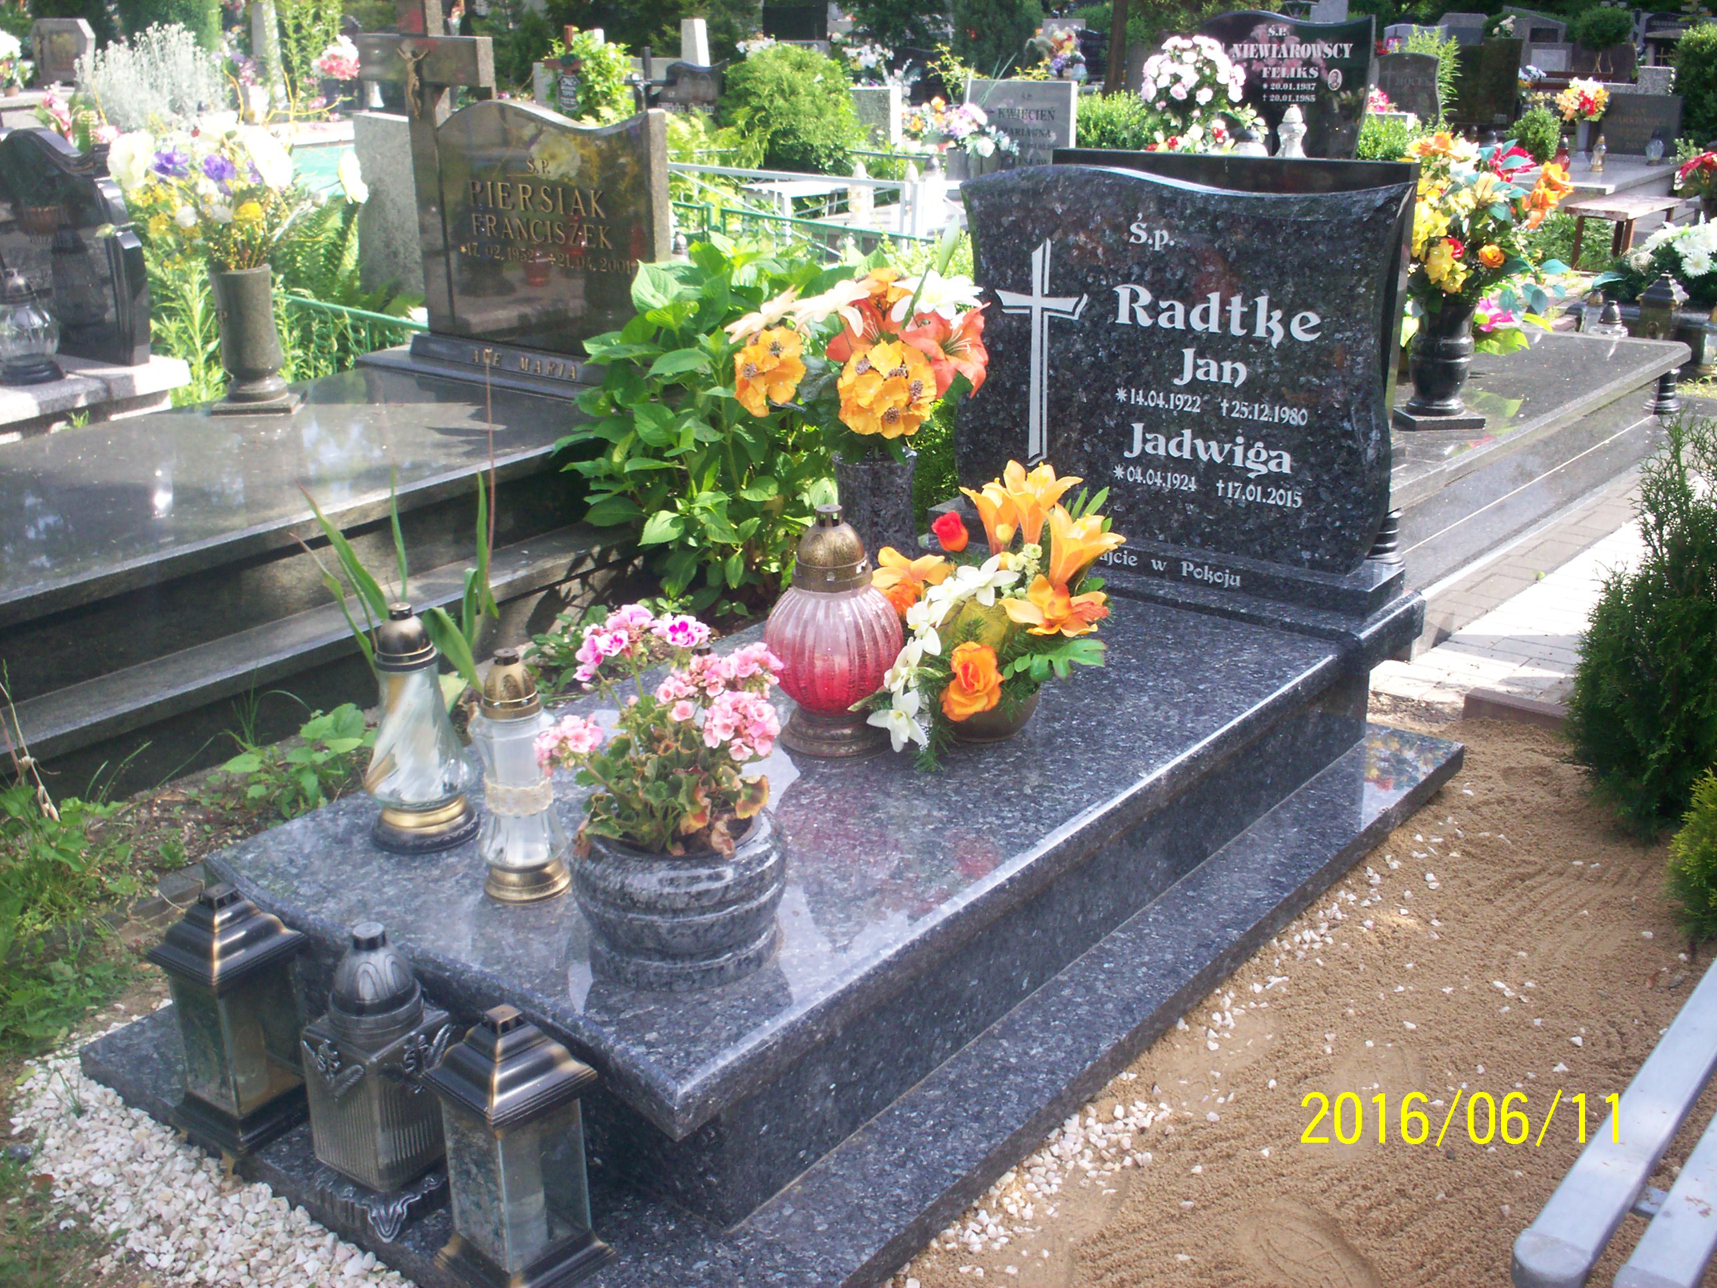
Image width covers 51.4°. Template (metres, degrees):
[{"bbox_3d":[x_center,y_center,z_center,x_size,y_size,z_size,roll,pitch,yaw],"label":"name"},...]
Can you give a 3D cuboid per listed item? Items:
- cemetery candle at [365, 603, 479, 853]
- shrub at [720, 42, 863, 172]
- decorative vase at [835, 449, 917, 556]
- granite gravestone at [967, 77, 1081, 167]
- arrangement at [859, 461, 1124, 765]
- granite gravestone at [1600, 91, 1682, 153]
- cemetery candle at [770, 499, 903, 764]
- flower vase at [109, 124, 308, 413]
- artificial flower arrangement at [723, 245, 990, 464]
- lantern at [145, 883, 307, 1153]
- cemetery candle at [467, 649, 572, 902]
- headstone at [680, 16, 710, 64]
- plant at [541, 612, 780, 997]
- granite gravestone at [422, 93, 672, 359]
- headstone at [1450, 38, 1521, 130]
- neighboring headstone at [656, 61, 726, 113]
[{"bbox_3d":[-0.575,0.097,2.300,0.142,0.312,0.142,-1,21,0],"label":"cemetery candle"},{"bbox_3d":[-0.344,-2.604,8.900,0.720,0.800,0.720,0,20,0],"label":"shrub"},{"bbox_3d":[0.037,-0.204,3.135,0.145,0.265,0.145,-1,21,0],"label":"decorative vase"},{"bbox_3d":[0.783,-2.445,8.623,0.600,0.510,0.080,13,24,32],"label":"granite gravestone"},{"bbox_3d":[0.192,-0.062,2.576,0.370,0.390,0.330,15,26,36],"label":"arrangement"},{"bbox_3d":[5.142,-3.404,11.741,0.450,0.390,0.090,15,25,36],"label":"granite gravestone"},{"bbox_3d":[-0.037,-0.030,2.566,0.195,0.345,0.195,-1,21,0],"label":"cemetery candle"},{"bbox_3d":[-1.378,-0.809,3.824,0.440,0.580,0.380,15,26,36],"label":"flower vase"},{"bbox_3d":[-0.003,-0.462,2.856,0.400,0.330,0.360,15,26,36],"label":"artificial flower arrangement"},{"bbox_3d":[-0.698,0.411,2.015,0.127,0.300,0.127,15,26,36],"label":"lantern"},{"bbox_3d":[-0.412,0.151,2.157,0.108,0.307,0.108,-1,21,0],"label":"cemetery candle"},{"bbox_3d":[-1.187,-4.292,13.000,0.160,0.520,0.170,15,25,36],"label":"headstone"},{"bbox_3d":[-0.215,0.158,1.983,0.270,0.410,0.260,-1,21,0],"label":"plant"},{"bbox_3d":[-0.727,-0.970,4.203,0.745,0.580,0.070,15,26,35],"label":"granite gravestone"},{"bbox_3d":[4.495,-4.019,12.800,0.480,0.630,0.100,15,25,36],"label":"headstone"},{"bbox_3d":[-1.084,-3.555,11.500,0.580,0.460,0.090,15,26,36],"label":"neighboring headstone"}]

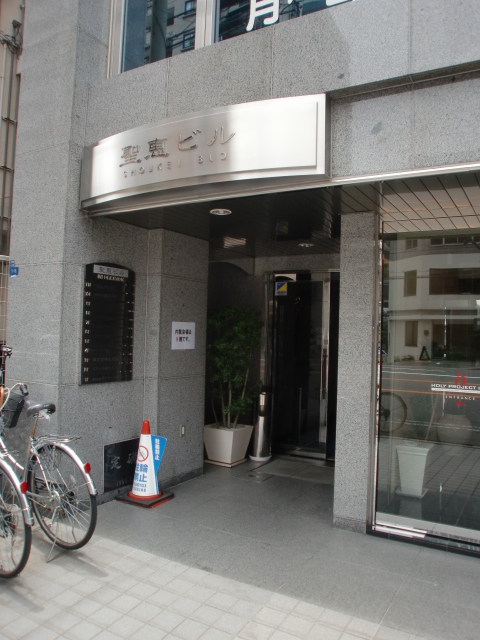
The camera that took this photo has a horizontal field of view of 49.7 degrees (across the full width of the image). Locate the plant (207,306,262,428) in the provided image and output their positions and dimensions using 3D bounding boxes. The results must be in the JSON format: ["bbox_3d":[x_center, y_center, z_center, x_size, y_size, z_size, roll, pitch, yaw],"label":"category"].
[{"bbox_3d":[-0.090,0.564,6.117,0.680,1.419,0.680,2,-2,0],"label":"plant"}]

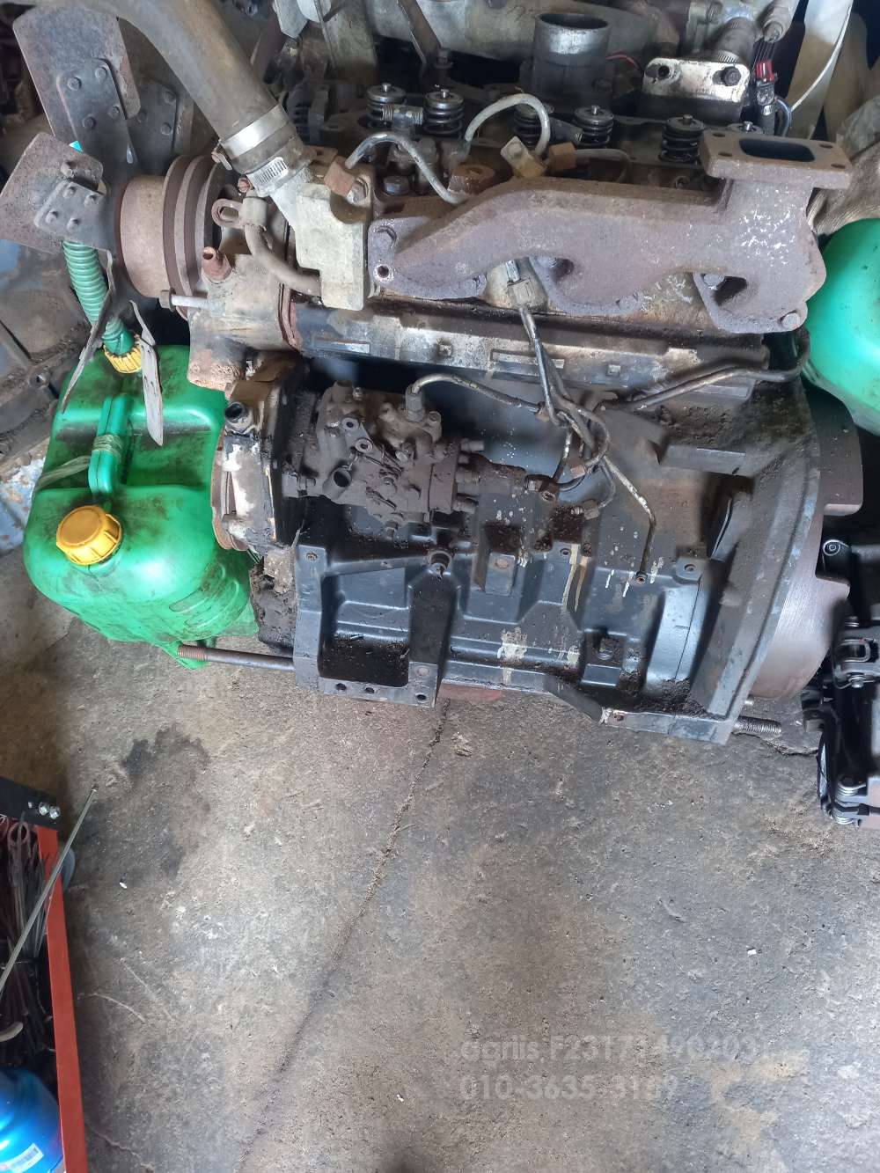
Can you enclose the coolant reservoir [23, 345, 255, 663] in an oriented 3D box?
[{"bbox_3d":[-0.357,-0.119,1.057,0.225,0.275,0.355,-2,62,8],"label":"coolant reservoir"}]

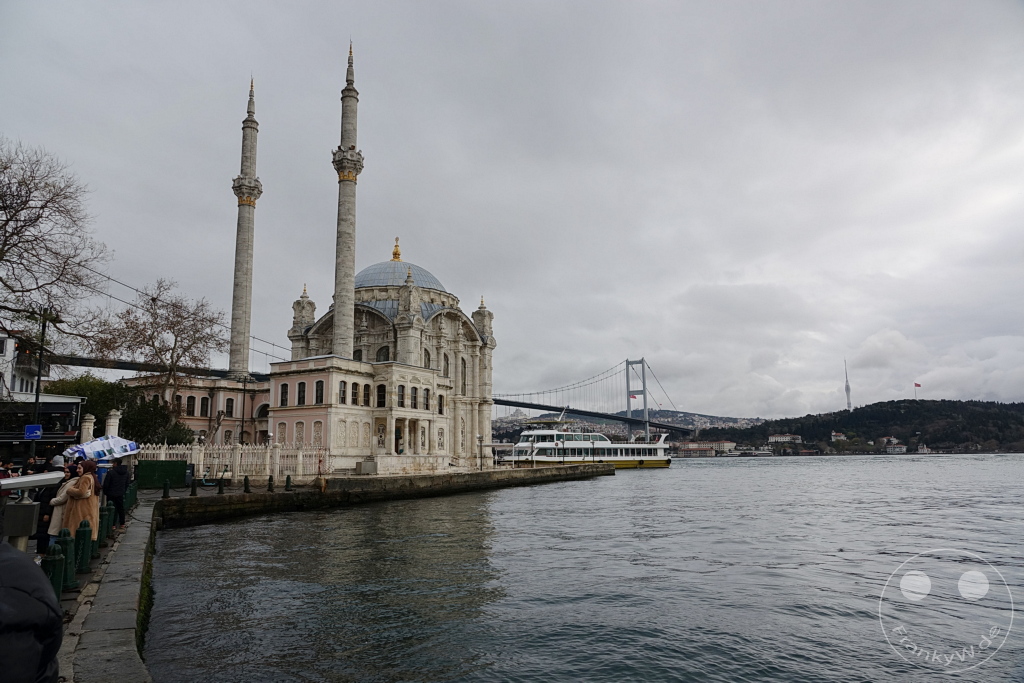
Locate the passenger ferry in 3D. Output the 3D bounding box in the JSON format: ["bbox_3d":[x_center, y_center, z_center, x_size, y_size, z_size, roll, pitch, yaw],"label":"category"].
[{"bbox_3d":[15.154,23.086,149.140,39.000,9.700,9.000,3,-11,-24],"label":"passenger ferry"}]

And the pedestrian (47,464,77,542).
[{"bbox_3d":[-7.609,2.917,11.593,0.420,1.620,0.520,6,-12,-36],"label":"pedestrian"}]

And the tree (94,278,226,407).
[{"bbox_3d":[-24.963,2.712,48.093,9.600,15.000,9.000,-1,-10,0],"label":"tree"}]

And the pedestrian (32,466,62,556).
[{"bbox_3d":[-8.208,2.953,12.045,0.420,1.720,0.520,5,-11,-31],"label":"pedestrian"}]

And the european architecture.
[{"bbox_3d":[-16.973,-6.838,72.401,28.000,40.500,33.500,-6,-11,27],"label":"european architecture"}]

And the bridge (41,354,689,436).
[{"bbox_3d":[-69.435,39.445,698.533,36.000,165.000,1560.000,-7,-11,31],"label":"bridge"}]

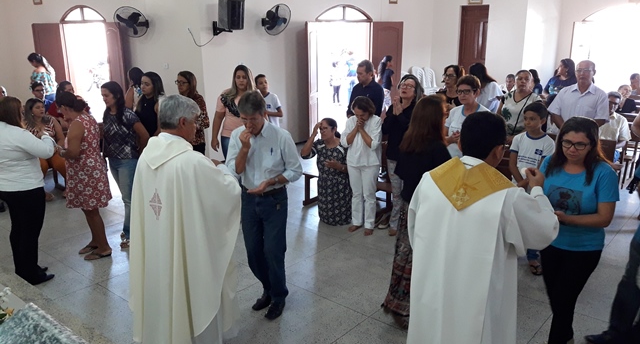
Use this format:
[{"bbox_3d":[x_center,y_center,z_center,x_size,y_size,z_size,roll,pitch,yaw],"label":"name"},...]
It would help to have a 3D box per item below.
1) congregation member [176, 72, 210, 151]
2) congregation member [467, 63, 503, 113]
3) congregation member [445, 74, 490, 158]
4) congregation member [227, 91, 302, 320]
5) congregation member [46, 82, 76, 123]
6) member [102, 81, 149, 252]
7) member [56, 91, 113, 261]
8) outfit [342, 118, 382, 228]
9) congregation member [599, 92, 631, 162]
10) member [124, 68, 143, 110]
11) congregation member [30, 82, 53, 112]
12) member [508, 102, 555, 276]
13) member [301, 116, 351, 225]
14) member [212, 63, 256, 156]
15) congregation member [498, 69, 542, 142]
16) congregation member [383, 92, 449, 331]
[{"bbox_3d":[-1.409,-0.316,5.849,0.450,1.602,0.300,11,18,36],"label":"congregation member"},{"bbox_3d":[2.215,-0.688,7.069,0.360,1.590,0.460,-13,20,-39],"label":"congregation member"},{"bbox_3d":[1.367,-0.100,4.965,0.450,1.619,0.340,10,18,35],"label":"congregation member"},{"bbox_3d":[-0.368,0.240,3.637,0.540,1.620,0.430,6,16,22],"label":"congregation member"},{"bbox_3d":[-3.625,-0.653,7.635,0.750,1.320,0.480,12,19,39],"label":"congregation member"},{"bbox_3d":[-1.881,-0.089,4.958,0.440,1.570,0.320,10,19,34],"label":"member"},{"bbox_3d":[-2.074,0.042,4.683,0.480,1.513,0.440,-9,17,-29],"label":"member"},{"bbox_3d":[0.420,-0.005,5.142,0.420,1.200,0.340,8,18,27],"label":"outfit"},{"bbox_3d":[3.377,-0.335,6.338,0.500,1.270,0.760,12,19,39],"label":"congregation member"},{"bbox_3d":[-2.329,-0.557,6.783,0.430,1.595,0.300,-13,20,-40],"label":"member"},{"bbox_3d":[-3.904,-0.606,7.354,0.600,1.290,0.450,13,20,38],"label":"congregation member"},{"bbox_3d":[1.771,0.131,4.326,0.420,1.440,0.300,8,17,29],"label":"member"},{"bbox_3d":[0.120,-0.026,5.499,0.500,1.130,0.550,13,20,38],"label":"member"},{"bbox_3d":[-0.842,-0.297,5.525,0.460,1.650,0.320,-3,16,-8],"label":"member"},{"bbox_3d":[2.148,-0.331,5.728,0.480,1.570,0.320,11,19,35],"label":"congregation member"},{"bbox_3d":[0.672,0.274,3.538,0.480,1.610,0.420,15,22,43],"label":"congregation member"}]

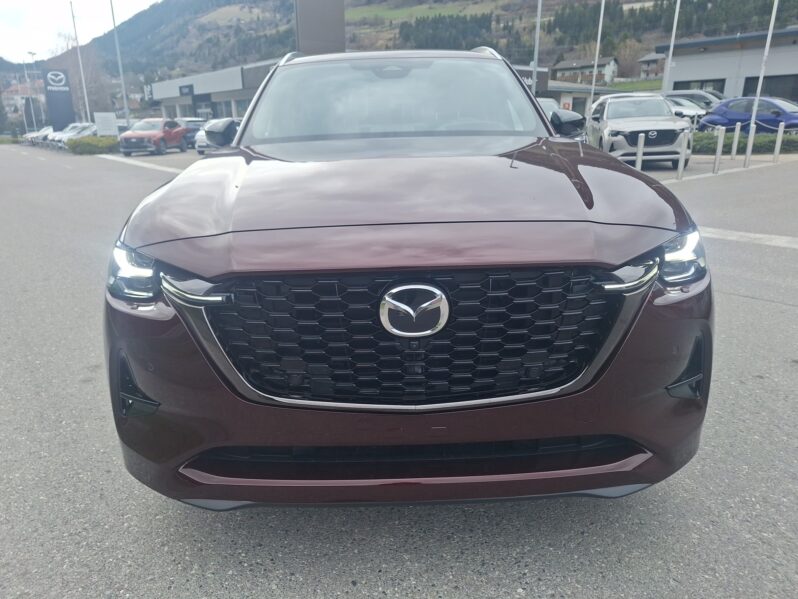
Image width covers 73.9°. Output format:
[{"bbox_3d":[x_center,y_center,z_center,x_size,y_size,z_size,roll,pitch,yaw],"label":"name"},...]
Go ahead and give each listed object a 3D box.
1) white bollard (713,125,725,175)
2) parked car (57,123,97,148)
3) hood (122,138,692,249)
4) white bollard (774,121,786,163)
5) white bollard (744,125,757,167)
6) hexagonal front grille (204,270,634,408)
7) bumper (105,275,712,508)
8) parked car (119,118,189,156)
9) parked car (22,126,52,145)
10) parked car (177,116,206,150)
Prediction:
[{"bbox_3d":[6.487,-3.008,10.724,0.085,0.900,0.085,-1,19,0],"label":"white bollard"},{"bbox_3d":[-20.272,-10.878,35.251,1.820,1.580,4.400,5,20,20],"label":"parked car"},{"bbox_3d":[0.015,-0.442,1.988,1.740,0.270,1.320,-2,19,-1],"label":"hood"},{"bbox_3d":[9.048,-3.714,12.586,0.085,0.900,0.085,-1,19,0],"label":"white bollard"},{"bbox_3d":[7.713,-3.354,11.640,0.085,0.900,0.085,-1,19,0],"label":"white bollard"},{"bbox_3d":[0.041,0.085,1.374,1.080,0.380,0.140,-2,19,-1],"label":"hexagonal front grille"},{"bbox_3d":[0.041,0.200,1.581,1.840,0.640,0.460,-2,19,-1],"label":"bumper"},{"bbox_3d":[-12.036,-8.049,26.213,1.865,1.650,4.500,-1,19,1],"label":"parked car"},{"bbox_3d":[-32.546,-15.215,49.251,1.820,1.580,4.400,5,20,20],"label":"parked car"},{"bbox_3d":[-12.575,-9.737,31.126,1.870,1.690,4.650,0,19,3],"label":"parked car"}]

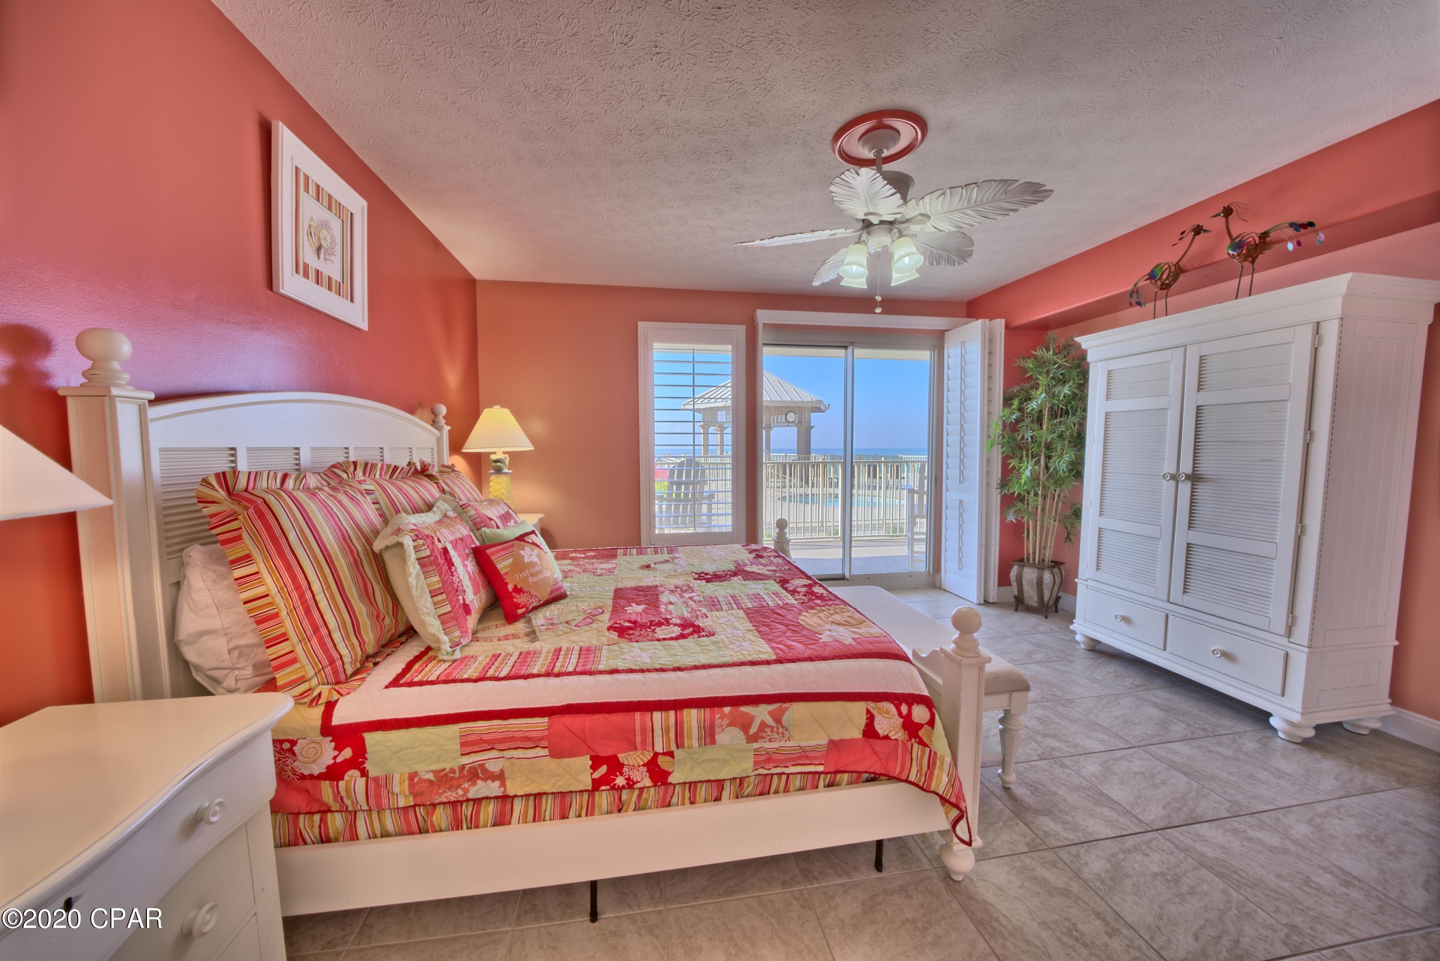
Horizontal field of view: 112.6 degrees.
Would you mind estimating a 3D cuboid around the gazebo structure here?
[{"bbox_3d":[1.156,-1.958,17.247,5.000,4.230,5.000,-1,4,-10],"label":"gazebo structure"}]

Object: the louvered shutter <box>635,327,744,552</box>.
[{"bbox_3d":[-0.212,-0.340,3.991,0.892,1.886,0.064,-1,4,-10],"label":"louvered shutter"}]

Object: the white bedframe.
[{"bbox_3d":[-0.421,0.374,2.075,2.107,1.529,1.895,-1,4,-10],"label":"white bedframe"}]

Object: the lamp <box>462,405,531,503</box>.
[{"bbox_3d":[-1.473,-0.091,3.192,0.437,0.794,0.437,-1,4,-10],"label":"lamp"}]

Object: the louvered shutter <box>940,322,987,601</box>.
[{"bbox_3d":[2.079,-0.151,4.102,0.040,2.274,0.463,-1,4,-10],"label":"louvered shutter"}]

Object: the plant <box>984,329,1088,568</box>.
[{"bbox_3d":[2.437,-0.208,3.546,0.681,1.741,0.681,-1,4,-10],"label":"plant"}]

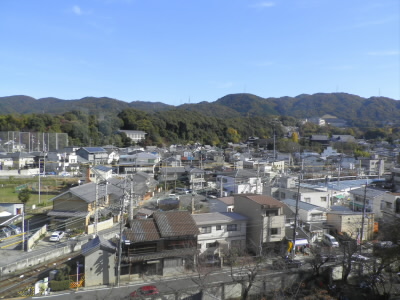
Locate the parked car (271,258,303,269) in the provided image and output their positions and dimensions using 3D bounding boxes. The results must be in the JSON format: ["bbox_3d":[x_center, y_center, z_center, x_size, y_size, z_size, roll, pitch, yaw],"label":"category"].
[{"bbox_3d":[13.291,16.935,47.621,4.200,1.470,1.700,0,3,-8],"label":"parked car"}]

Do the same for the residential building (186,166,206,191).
[{"bbox_3d":[-1.103,9.714,110.181,5.600,7.600,7.000,1,3,-8],"label":"residential building"}]

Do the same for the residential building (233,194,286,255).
[{"bbox_3d":[11.024,12.882,57.899,4.600,9.200,10.700,0,3,-19],"label":"residential building"}]

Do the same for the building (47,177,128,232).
[{"bbox_3d":[-24.190,11.676,71.968,9.600,8.500,18.500,1,3,12],"label":"building"}]

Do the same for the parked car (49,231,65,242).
[{"bbox_3d":[-26.854,16.018,58.958,1.600,1.500,3.600,1,3,-6],"label":"parked car"}]

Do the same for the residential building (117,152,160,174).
[{"bbox_3d":[-28.502,6.047,149.322,19.000,9.200,9.500,1,3,-6],"label":"residential building"}]

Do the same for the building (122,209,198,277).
[{"bbox_3d":[-7.185,13.837,48.575,10.900,7.700,9.500,0,3,-18],"label":"building"}]

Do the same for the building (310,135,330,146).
[{"bbox_3d":[145.555,-10.911,377.859,22.000,14.500,14.000,1,3,6],"label":"building"}]

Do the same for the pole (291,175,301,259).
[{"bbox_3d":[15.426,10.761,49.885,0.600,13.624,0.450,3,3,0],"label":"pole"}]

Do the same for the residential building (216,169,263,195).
[{"bbox_3d":[12.942,10.345,103.683,12.500,8.700,11.000,0,3,-18],"label":"residential building"}]

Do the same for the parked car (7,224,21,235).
[{"bbox_3d":[-37.465,15.541,62.153,4.100,1.500,1.700,3,4,31],"label":"parked car"}]

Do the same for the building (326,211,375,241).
[{"bbox_3d":[29.410,14.452,61.026,7.500,5.400,4.500,0,3,-14],"label":"building"}]

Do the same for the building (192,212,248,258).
[{"bbox_3d":[2.856,13.793,54.179,8.500,6.800,7.700,0,3,-16],"label":"building"}]

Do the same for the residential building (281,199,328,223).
[{"bbox_3d":[21.102,13.886,64.596,4.600,6.800,9.200,0,3,-21],"label":"residential building"}]

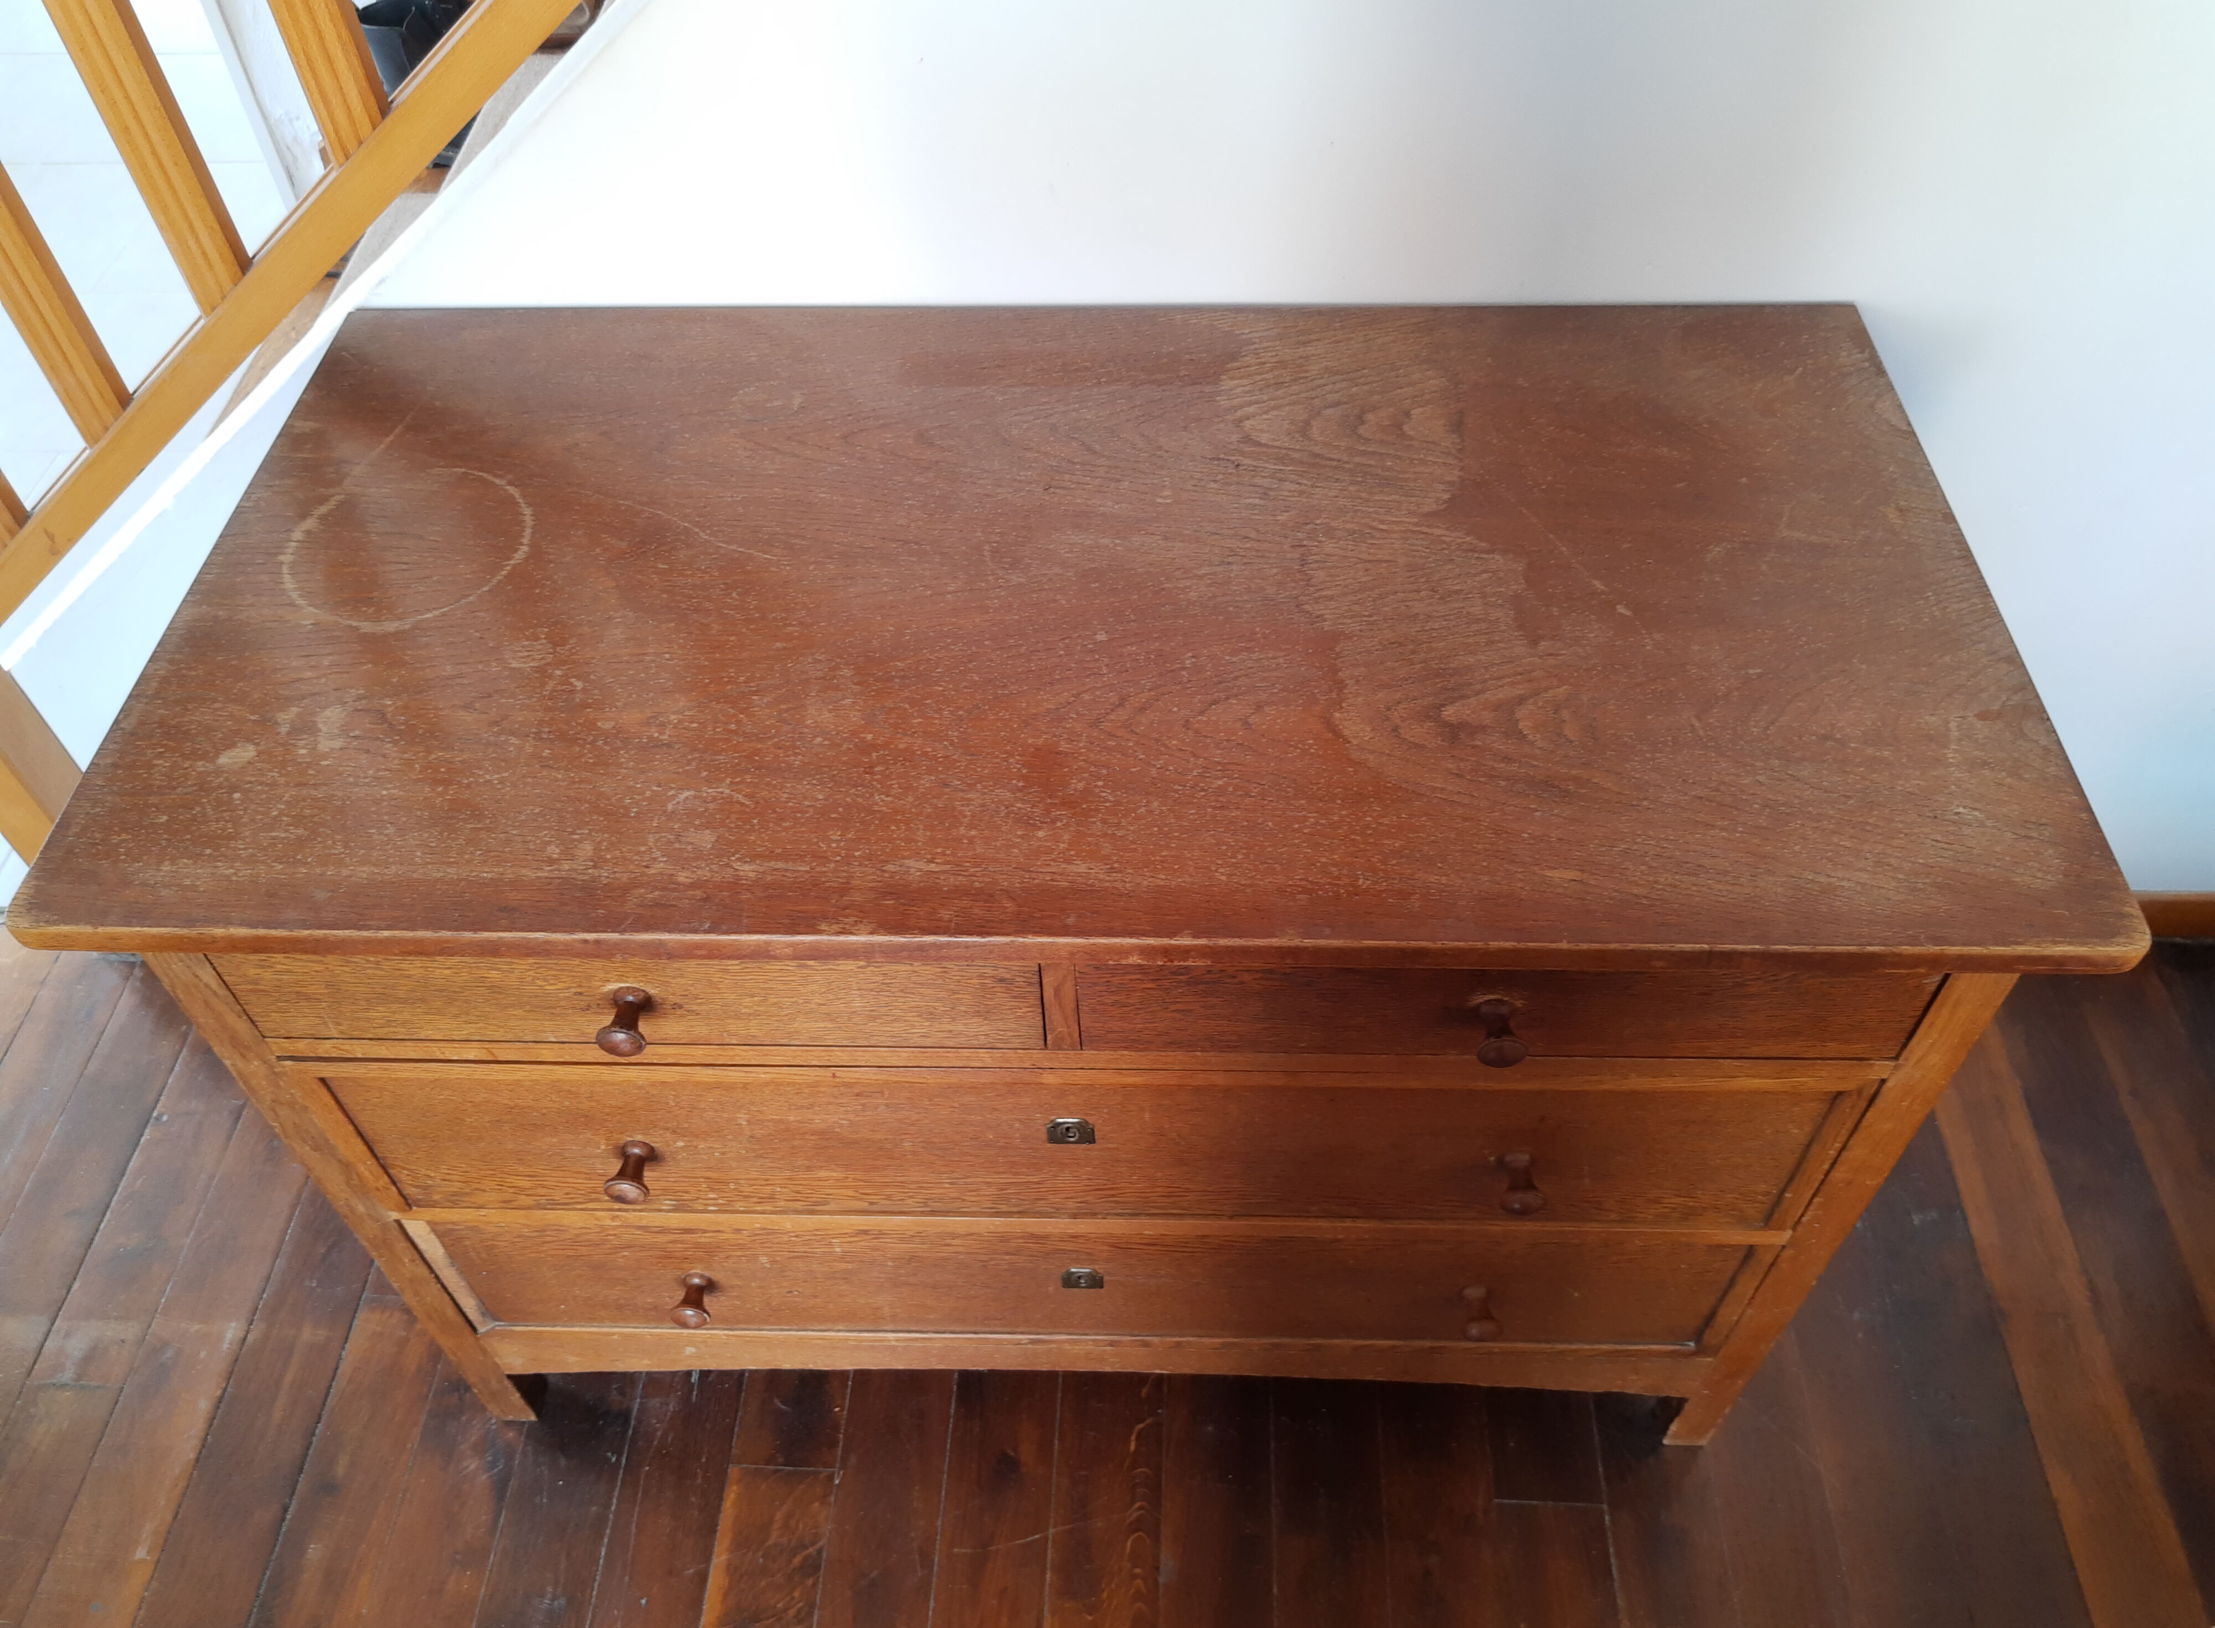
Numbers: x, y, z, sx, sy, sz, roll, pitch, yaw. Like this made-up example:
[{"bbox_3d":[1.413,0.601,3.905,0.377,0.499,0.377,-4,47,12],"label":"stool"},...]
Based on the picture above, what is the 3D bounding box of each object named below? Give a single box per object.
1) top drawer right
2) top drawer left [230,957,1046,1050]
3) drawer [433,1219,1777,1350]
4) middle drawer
[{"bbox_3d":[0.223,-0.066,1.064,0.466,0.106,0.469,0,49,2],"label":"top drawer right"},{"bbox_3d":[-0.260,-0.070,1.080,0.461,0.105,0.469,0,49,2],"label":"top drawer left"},{"bbox_3d":[-0.009,0.176,1.353,0.934,0.188,0.469,0,49,2],"label":"drawer"},{"bbox_3d":[-0.014,0.044,1.201,0.949,0.194,0.469,0,49,2],"label":"middle drawer"}]

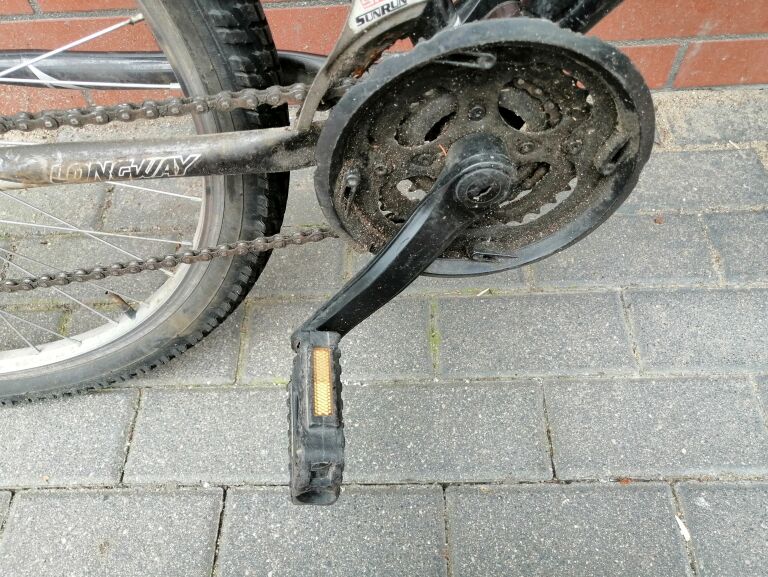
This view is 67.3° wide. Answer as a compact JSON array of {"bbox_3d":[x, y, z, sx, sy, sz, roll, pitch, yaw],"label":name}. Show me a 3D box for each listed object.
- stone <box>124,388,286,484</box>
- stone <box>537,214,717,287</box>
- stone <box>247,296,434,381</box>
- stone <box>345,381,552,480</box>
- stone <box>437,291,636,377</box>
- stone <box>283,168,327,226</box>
[{"bbox_3d":[-0.143,0.157,0.583,0.197,0.066,0.097,-2,58,3],"label":"stone"},{"bbox_3d":[0.261,-0.025,0.669,0.197,0.066,0.097,-2,58,3],"label":"stone"},{"bbox_3d":[-0.047,0.069,0.631,0.197,0.066,0.097,-2,58,3],"label":"stone"},{"bbox_3d":[0.056,0.151,0.574,0.197,0.066,0.097,-2,58,3],"label":"stone"},{"bbox_3d":[0.153,0.063,0.622,0.197,0.066,0.097,-2,58,3],"label":"stone"},{"bbox_3d":[-0.043,-0.101,0.735,0.197,0.066,0.097,-2,58,3],"label":"stone"}]

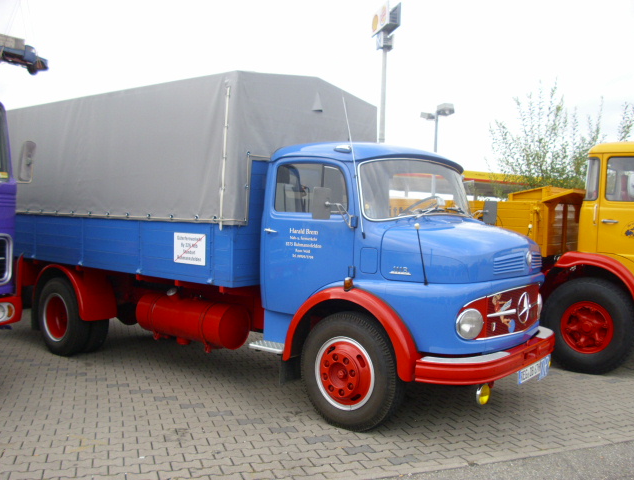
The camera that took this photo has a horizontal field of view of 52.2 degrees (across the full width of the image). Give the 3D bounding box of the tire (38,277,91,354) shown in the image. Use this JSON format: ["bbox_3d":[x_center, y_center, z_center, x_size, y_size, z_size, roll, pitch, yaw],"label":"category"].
[{"bbox_3d":[-3.085,0.920,7.949,0.966,0.966,0.250,3,3,38],"label":"tire"}]

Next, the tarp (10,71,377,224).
[{"bbox_3d":[-1.967,-1.030,8.353,4.978,1.552,2.317,3,3,38],"label":"tarp"}]

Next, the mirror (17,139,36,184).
[{"bbox_3d":[-3.070,-0.831,6.850,0.070,0.400,0.160,8,-1,27],"label":"mirror"}]

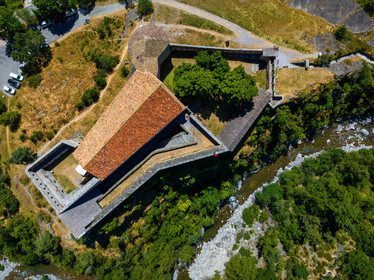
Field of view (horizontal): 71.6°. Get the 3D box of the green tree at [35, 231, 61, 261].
[{"bbox_3d":[-46.550,35.200,87.340,7.570,9.330,9.490,0,90,0],"label":"green tree"}]

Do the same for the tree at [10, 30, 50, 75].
[{"bbox_3d":[-47.470,-26.540,79.650,10.850,10.690,13.010,0,90,0],"label":"tree"}]

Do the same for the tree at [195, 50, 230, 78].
[{"bbox_3d":[7.690,-22.760,79.080,10.840,9.840,8.100,0,90,0],"label":"tree"}]

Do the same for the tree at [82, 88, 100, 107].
[{"bbox_3d":[-29.960,-13.200,80.820,6.060,4.350,5.560,0,90,0],"label":"tree"}]

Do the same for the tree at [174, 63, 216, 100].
[{"bbox_3d":[2.550,-17.520,78.670,12.600,10.660,10.000,0,90,0],"label":"tree"}]

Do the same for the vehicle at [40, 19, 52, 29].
[{"bbox_3d":[-45.660,-37.660,84.200,4.200,1.550,1.800,-21,90,0],"label":"vehicle"}]

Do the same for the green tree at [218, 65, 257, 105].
[{"bbox_3d":[15.360,-16.550,78.400,11.810,11.200,11.780,0,90,0],"label":"green tree"}]

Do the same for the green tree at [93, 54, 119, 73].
[{"bbox_3d":[-25.320,-23.760,80.850,8.000,4.310,5.490,0,90,0],"label":"green tree"}]

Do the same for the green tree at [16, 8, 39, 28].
[{"bbox_3d":[-50.150,-38.210,82.000,6.170,5.990,5.820,0,90,0],"label":"green tree"}]

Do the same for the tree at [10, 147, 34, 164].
[{"bbox_3d":[-52.700,4.940,83.030,7.630,5.950,5.730,0,90,0],"label":"tree"}]

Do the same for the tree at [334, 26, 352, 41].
[{"bbox_3d":[48.740,-33.170,81.020,5.230,3.950,4.140,0,90,0],"label":"tree"}]

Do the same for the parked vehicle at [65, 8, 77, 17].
[{"bbox_3d":[-37.600,-41.430,84.200,4.200,1.550,1.800,-22,90,0],"label":"parked vehicle"}]

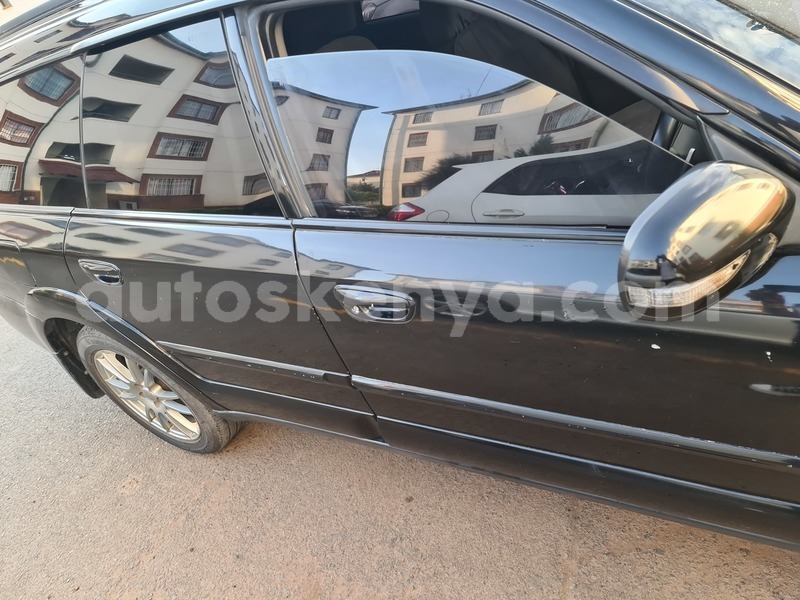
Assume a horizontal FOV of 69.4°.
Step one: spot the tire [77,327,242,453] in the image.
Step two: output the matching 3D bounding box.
[{"bbox_3d":[-0.857,0.287,2.132,0.655,0.655,0.222,8,43,28],"label":"tire"}]

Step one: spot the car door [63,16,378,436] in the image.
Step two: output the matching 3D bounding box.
[{"bbox_3d":[-0.476,-0.082,1.505,0.870,1.090,0.230,6,43,30],"label":"car door"}]

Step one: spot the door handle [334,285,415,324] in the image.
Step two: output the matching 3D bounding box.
[{"bbox_3d":[-0.043,0.005,1.136,0.175,0.075,0.042,6,43,30],"label":"door handle"}]

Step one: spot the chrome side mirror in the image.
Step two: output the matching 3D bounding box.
[{"bbox_3d":[0.357,-0.073,0.678,0.220,0.155,0.125,-34,39,-19],"label":"chrome side mirror"}]

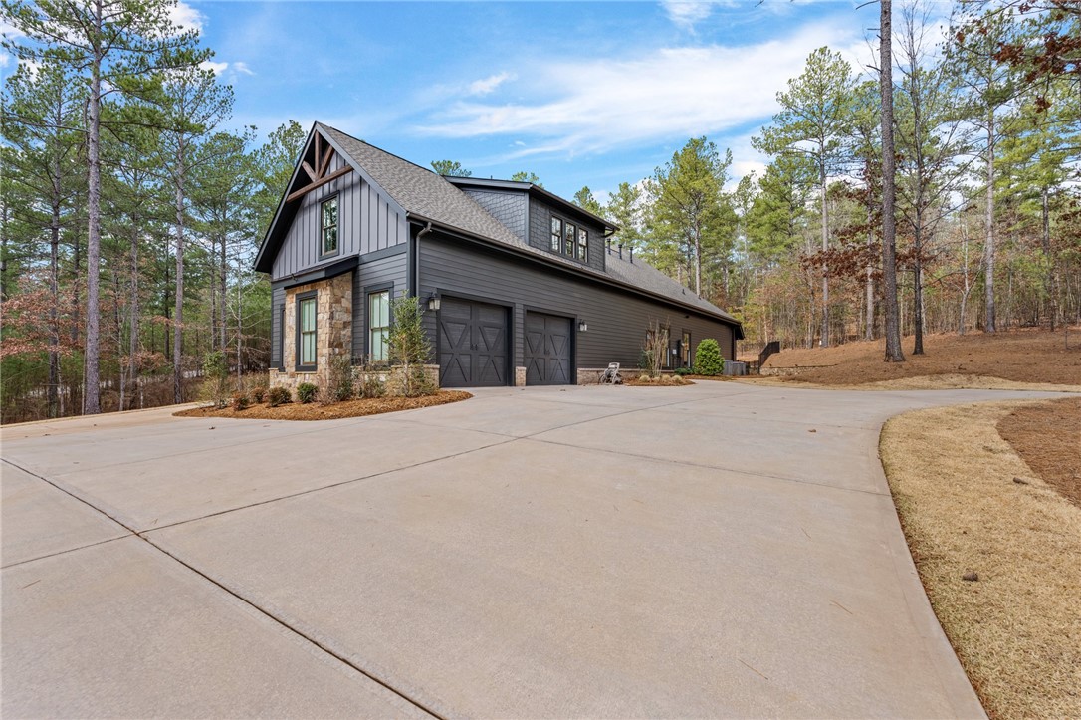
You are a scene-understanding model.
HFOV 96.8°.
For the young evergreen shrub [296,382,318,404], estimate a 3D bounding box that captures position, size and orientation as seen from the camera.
[{"bbox_3d":[-6.200,0.895,12.700,0.570,0.570,0.570,-2,-3,39],"label":"young evergreen shrub"}]

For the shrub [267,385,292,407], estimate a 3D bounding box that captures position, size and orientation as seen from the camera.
[{"bbox_3d":[-6.965,0.955,12.800,0.620,0.580,0.620,-2,-3,39],"label":"shrub"}]

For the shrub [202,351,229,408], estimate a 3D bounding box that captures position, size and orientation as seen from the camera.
[{"bbox_3d":[-8.663,0.531,12.800,0.720,1.530,0.720,-2,-3,39],"label":"shrub"}]

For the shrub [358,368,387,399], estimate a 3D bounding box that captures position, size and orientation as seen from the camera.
[{"bbox_3d":[-4.087,0.558,11.700,0.660,0.760,0.660,-2,-3,39],"label":"shrub"}]

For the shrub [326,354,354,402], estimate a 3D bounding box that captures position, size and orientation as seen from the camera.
[{"bbox_3d":[-5.071,0.455,12.200,0.680,1.260,0.680,-2,-3,39],"label":"shrub"}]

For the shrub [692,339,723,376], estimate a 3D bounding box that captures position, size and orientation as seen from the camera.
[{"bbox_3d":[8.523,-0.152,24.400,1.500,2.000,1.500,-2,-3,39],"label":"shrub"}]

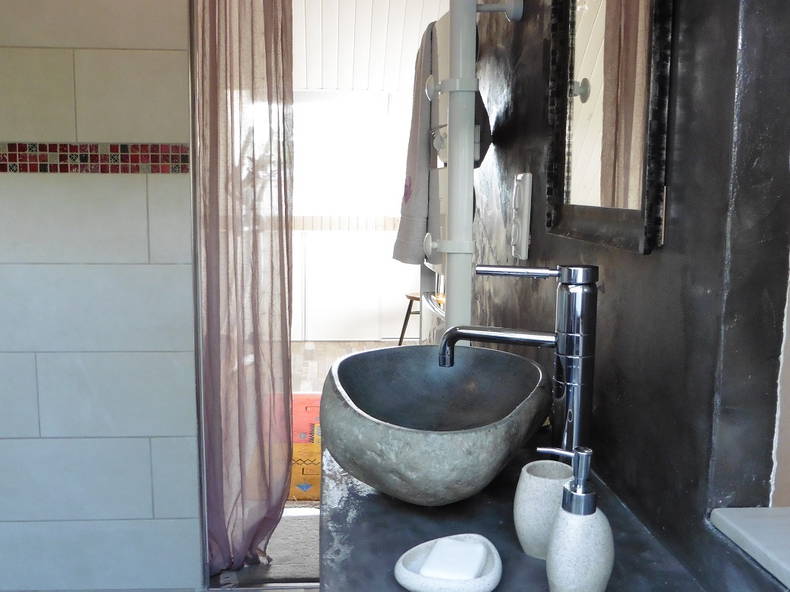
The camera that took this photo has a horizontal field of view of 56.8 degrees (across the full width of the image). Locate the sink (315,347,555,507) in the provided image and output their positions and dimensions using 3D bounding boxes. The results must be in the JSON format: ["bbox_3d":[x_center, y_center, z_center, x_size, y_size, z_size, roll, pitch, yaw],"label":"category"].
[{"bbox_3d":[0.048,0.178,0.974,0.305,0.170,0.325,-1,9,-6],"label":"sink"}]

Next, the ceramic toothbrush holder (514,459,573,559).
[{"bbox_3d":[0.173,0.240,0.825,0.077,0.095,0.077,-1,9,-6],"label":"ceramic toothbrush holder"}]

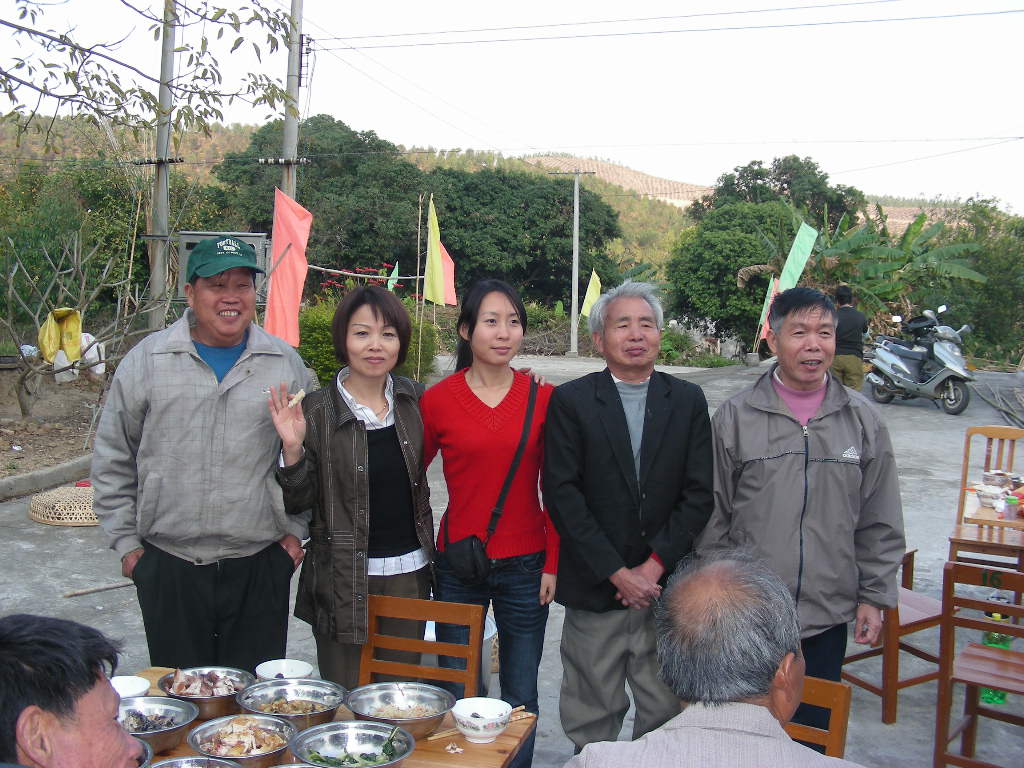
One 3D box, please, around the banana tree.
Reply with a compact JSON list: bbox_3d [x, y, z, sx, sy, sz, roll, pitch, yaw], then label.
[{"bbox_3d":[7.249,-1.685,20.426,2.600,3.000,2.400,1,5,0],"label":"banana tree"}]

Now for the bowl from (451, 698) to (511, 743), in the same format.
[{"bbox_3d":[-0.060,0.673,2.228,0.121,0.063,0.121,2,5,0],"label":"bowl"}]

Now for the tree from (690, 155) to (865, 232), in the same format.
[{"bbox_3d":[10.629,-5.464,45.000,6.800,7.500,6.300,2,5,0],"label":"tree"}]

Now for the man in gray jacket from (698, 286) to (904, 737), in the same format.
[{"bbox_3d":[0.750,0.550,2.973,0.540,1.599,0.320,2,5,12],"label":"man in gray jacket"}]

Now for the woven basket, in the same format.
[{"bbox_3d":[-2.908,0.812,7.676,0.780,0.160,0.780,1,5,0],"label":"woven basket"}]

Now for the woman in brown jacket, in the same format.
[{"bbox_3d":[-0.421,0.538,3.022,0.460,1.594,0.360,0,5,-9],"label":"woman in brown jacket"}]

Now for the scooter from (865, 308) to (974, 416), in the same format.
[{"bbox_3d":[5.063,-0.268,14.000,0.690,1.170,1.850,0,5,-19],"label":"scooter"}]

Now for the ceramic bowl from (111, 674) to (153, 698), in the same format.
[{"bbox_3d":[-0.792,0.642,2.292,0.114,0.058,0.114,0,5,0],"label":"ceramic bowl"}]

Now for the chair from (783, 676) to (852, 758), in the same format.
[{"bbox_3d":[0.437,1.018,2.317,0.380,0.780,0.430,4,6,32],"label":"chair"}]

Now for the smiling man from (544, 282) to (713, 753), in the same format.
[{"bbox_3d":[0.292,0.548,2.913,0.460,1.606,0.310,1,5,0],"label":"smiling man"}]

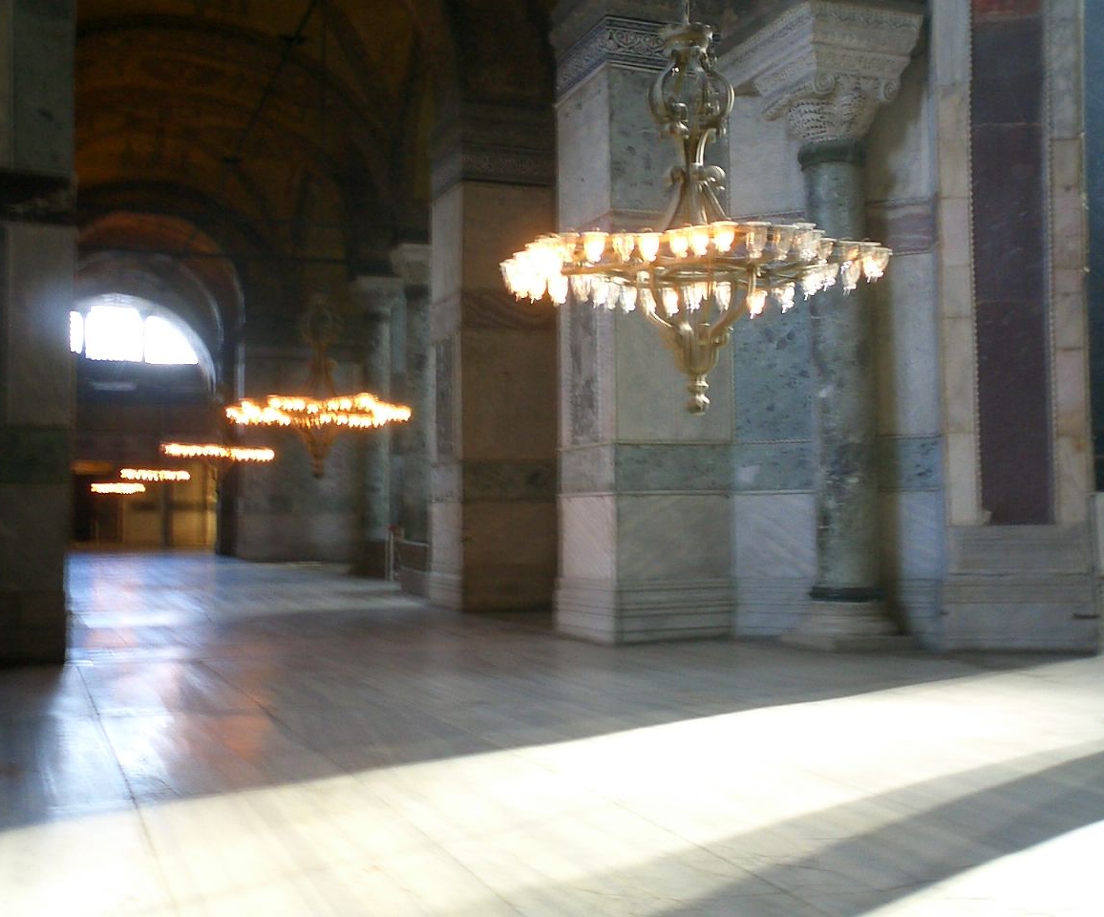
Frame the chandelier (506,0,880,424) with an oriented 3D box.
[{"bbox_3d":[0.880,-1.545,8.120,2.400,2.520,2.360,-1,-2,6],"label":"chandelier"}]

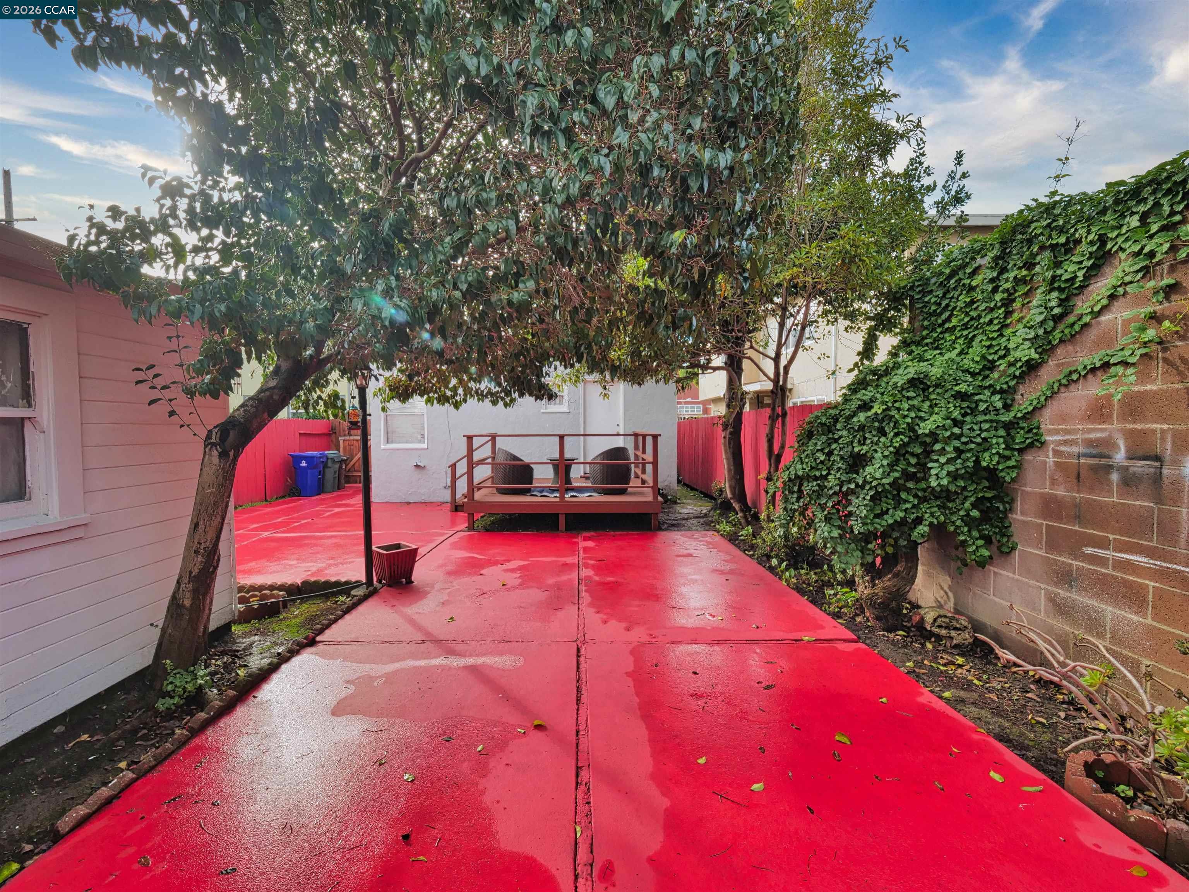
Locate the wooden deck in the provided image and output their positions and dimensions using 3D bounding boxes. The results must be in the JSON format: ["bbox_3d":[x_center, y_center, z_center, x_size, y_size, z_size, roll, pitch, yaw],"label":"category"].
[{"bbox_3d":[-0.840,0.555,9.420,3.780,1.550,3.400,0,2,-2],"label":"wooden deck"}]

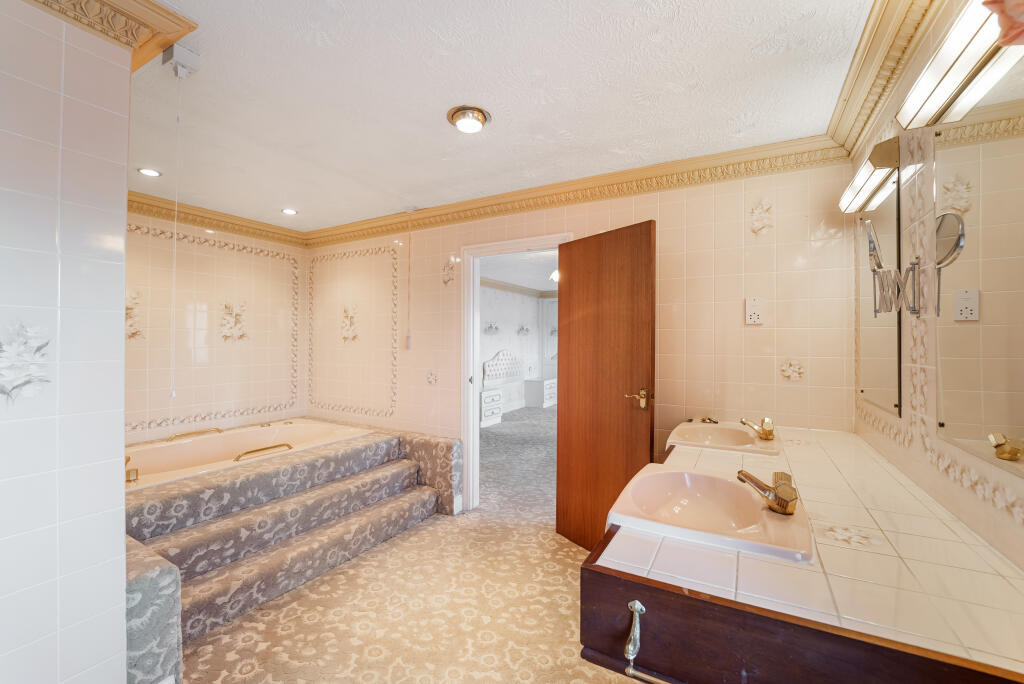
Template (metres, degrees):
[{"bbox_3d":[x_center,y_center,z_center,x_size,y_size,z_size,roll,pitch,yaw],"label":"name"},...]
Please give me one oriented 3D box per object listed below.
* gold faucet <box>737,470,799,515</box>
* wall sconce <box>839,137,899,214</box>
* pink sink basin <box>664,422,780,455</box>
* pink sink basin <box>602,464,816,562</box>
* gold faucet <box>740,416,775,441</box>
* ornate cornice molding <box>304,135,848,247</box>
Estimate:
[{"bbox_3d":[0.674,0.393,1.052,0.130,0.082,0.105,0,0,29],"label":"gold faucet"},{"bbox_3d":[1.528,-0.696,1.732,0.085,0.115,0.590,0,0,31],"label":"wall sconce"},{"bbox_3d":[0.993,0.518,1.880,0.425,0.165,0.515,0,0,29],"label":"pink sink basin"},{"bbox_3d":[0.548,0.518,1.130,0.425,0.165,0.515,0,0,29],"label":"pink sink basin"},{"bbox_3d":[1.119,0.393,1.802,0.130,0.082,0.105,0,0,29],"label":"gold faucet"},{"bbox_3d":[-0.175,-0.967,2.910,4.140,0.110,0.135,0,0,27],"label":"ornate cornice molding"}]

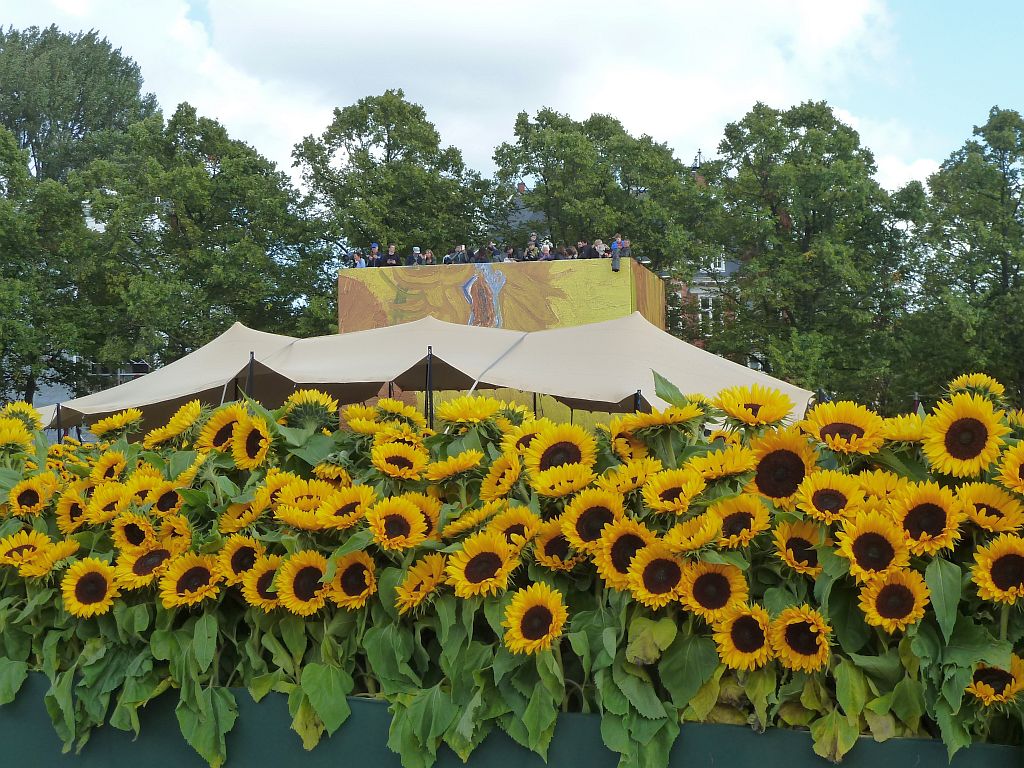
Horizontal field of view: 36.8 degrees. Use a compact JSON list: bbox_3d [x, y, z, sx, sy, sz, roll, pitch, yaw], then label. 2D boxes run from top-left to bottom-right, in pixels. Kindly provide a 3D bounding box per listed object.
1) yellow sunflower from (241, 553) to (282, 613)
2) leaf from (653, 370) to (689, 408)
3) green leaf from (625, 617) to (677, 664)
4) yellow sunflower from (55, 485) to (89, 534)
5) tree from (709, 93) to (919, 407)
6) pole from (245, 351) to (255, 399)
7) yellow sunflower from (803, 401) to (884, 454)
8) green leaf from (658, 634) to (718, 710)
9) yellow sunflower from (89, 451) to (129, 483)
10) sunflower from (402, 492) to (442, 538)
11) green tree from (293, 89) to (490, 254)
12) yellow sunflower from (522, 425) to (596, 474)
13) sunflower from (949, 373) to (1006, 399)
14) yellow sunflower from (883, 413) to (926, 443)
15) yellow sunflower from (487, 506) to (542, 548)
[{"bbox_3d":[-0.608,0.490,3.780,0.125,0.143,0.055,0,-7,9],"label":"yellow sunflower"},{"bbox_3d":[0.321,0.013,3.100,0.050,0.115,0.030,-41,0,12],"label":"leaf"},{"bbox_3d":[0.304,0.564,3.380,0.115,0.110,0.050,0,-27,5],"label":"green leaf"},{"bbox_3d":[-1.317,0.375,4.600,0.150,0.150,0.052,-2,-10,41],"label":"yellow sunflower"},{"bbox_3d":[12.894,-4.098,66.000,9.200,16.000,9.000,0,-2,0],"label":"tree"},{"bbox_3d":[-3.933,1.054,23.000,0.070,3.100,0.070,2,-2,-10],"label":"pole"},{"bbox_3d":[0.698,0.092,3.250,0.172,0.060,0.165,0,37,0],"label":"yellow sunflower"},{"bbox_3d":[0.350,0.570,3.050,0.120,0.155,0.045,0,-3,0],"label":"green leaf"},{"bbox_3d":[-1.089,0.228,4.150,0.110,0.110,0.050,-1,-30,20],"label":"yellow sunflower"},{"bbox_3d":[-0.219,0.310,3.600,0.135,0.135,0.055,-1,-24,12],"label":"sunflower"},{"bbox_3d":[-4.544,-3.549,57.673,7.600,15.200,7.600,0,-2,0],"label":"green tree"},{"bbox_3d":[0.097,0.154,3.220,0.152,0.145,0.055,0,-28,5],"label":"yellow sunflower"},{"bbox_3d":[1.023,0.023,3.380,0.120,0.050,0.120,-1,-42,21],"label":"sunflower"},{"bbox_3d":[0.846,0.096,3.300,0.125,0.055,0.125,0,37,-1],"label":"yellow sunflower"},{"bbox_3d":[0.006,0.343,3.650,0.135,0.135,0.060,-1,-38,15],"label":"yellow sunflower"}]

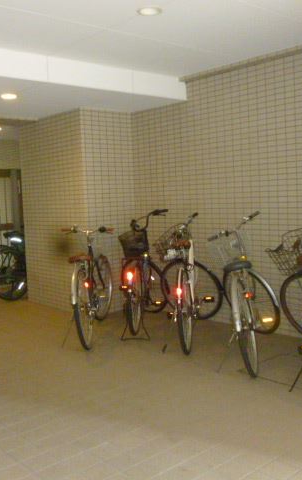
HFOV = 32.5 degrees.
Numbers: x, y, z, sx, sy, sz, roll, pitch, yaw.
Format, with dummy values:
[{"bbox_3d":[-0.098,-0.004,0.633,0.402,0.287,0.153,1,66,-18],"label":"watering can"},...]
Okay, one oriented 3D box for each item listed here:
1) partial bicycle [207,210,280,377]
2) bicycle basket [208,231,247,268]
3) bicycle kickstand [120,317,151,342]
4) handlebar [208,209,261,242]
[{"bbox_3d":[0.732,0.380,4.242,0.600,1.110,1.700,-1,5,15],"label":"partial bicycle"},{"bbox_3d":[0.728,0.087,4.652,0.330,0.250,0.280,-31,5,-28],"label":"bicycle basket"},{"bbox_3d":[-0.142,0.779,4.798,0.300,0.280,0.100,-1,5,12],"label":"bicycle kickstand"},{"bbox_3d":[0.742,-0.106,4.498,0.580,0.110,0.160,-31,5,-28],"label":"handlebar"}]

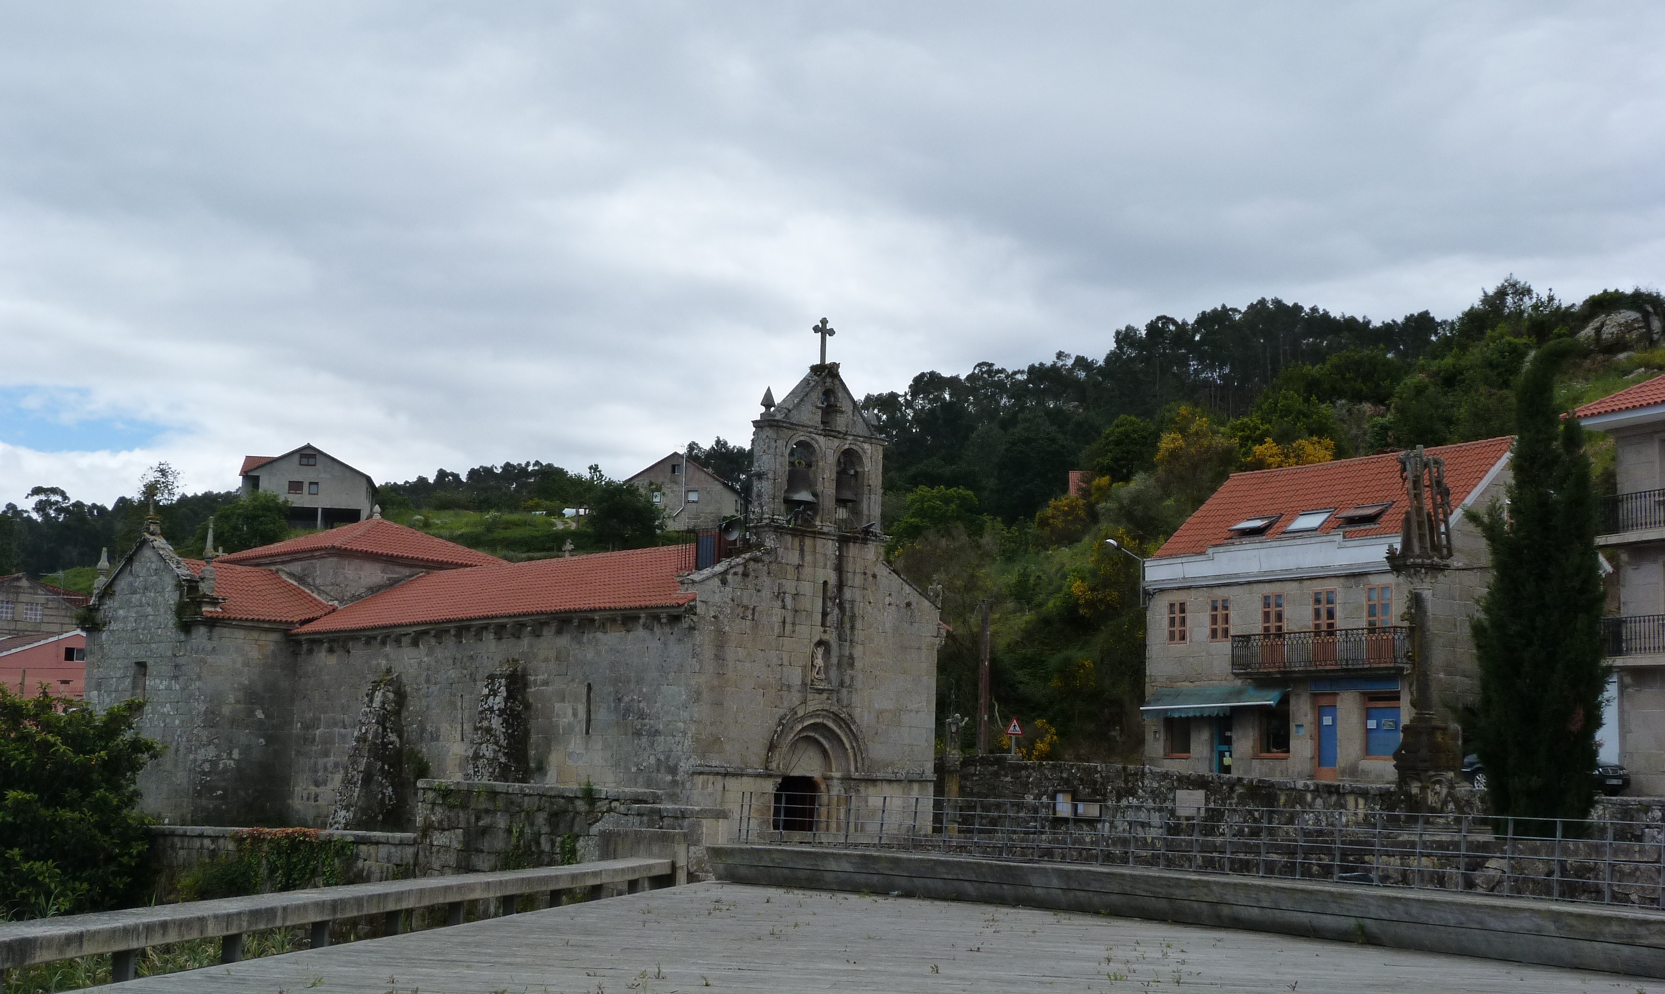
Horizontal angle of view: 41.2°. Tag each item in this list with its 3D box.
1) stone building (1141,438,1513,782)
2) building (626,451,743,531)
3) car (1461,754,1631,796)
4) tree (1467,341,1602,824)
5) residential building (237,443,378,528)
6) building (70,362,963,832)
[{"bbox_3d":[16.306,3.728,68.132,8.179,10.046,11.927,6,-9,-32],"label":"stone building"},{"bbox_3d":[-14.235,0.406,218.925,10.200,8.100,11.000,1,-8,8],"label":"building"},{"bbox_3d":[18.689,7.003,58.092,1.780,1.430,4.700,6,-9,-30],"label":"car"},{"bbox_3d":[12.649,1.701,39.569,2.450,8.782,2.450,-1,-8,18],"label":"tree"},{"bbox_3d":[-47.577,0.120,202.951,11.600,8.500,11.000,3,-8,-8],"label":"residential building"},{"bbox_3d":[-11.072,4.161,71.985,30.600,13.700,16.900,-6,-10,44],"label":"building"}]

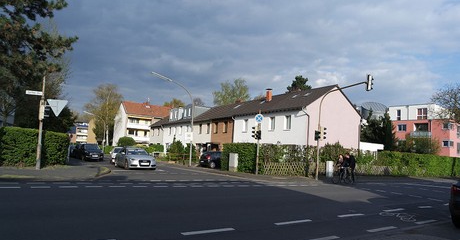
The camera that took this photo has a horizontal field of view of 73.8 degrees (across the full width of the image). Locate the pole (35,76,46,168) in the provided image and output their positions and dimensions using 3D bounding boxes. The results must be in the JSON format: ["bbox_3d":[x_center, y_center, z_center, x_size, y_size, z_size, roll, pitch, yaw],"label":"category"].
[{"bbox_3d":[-9.563,0.095,15.511,0.220,4.770,0.220,0,-7,30],"label":"pole"}]

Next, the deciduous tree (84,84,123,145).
[{"bbox_3d":[-25.265,-0.431,60.275,7.700,13.768,7.700,5,-6,-20],"label":"deciduous tree"}]

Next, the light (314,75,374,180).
[{"bbox_3d":[6.542,0.631,17.817,0.500,5.980,3.770,7,-7,-33],"label":"light"}]

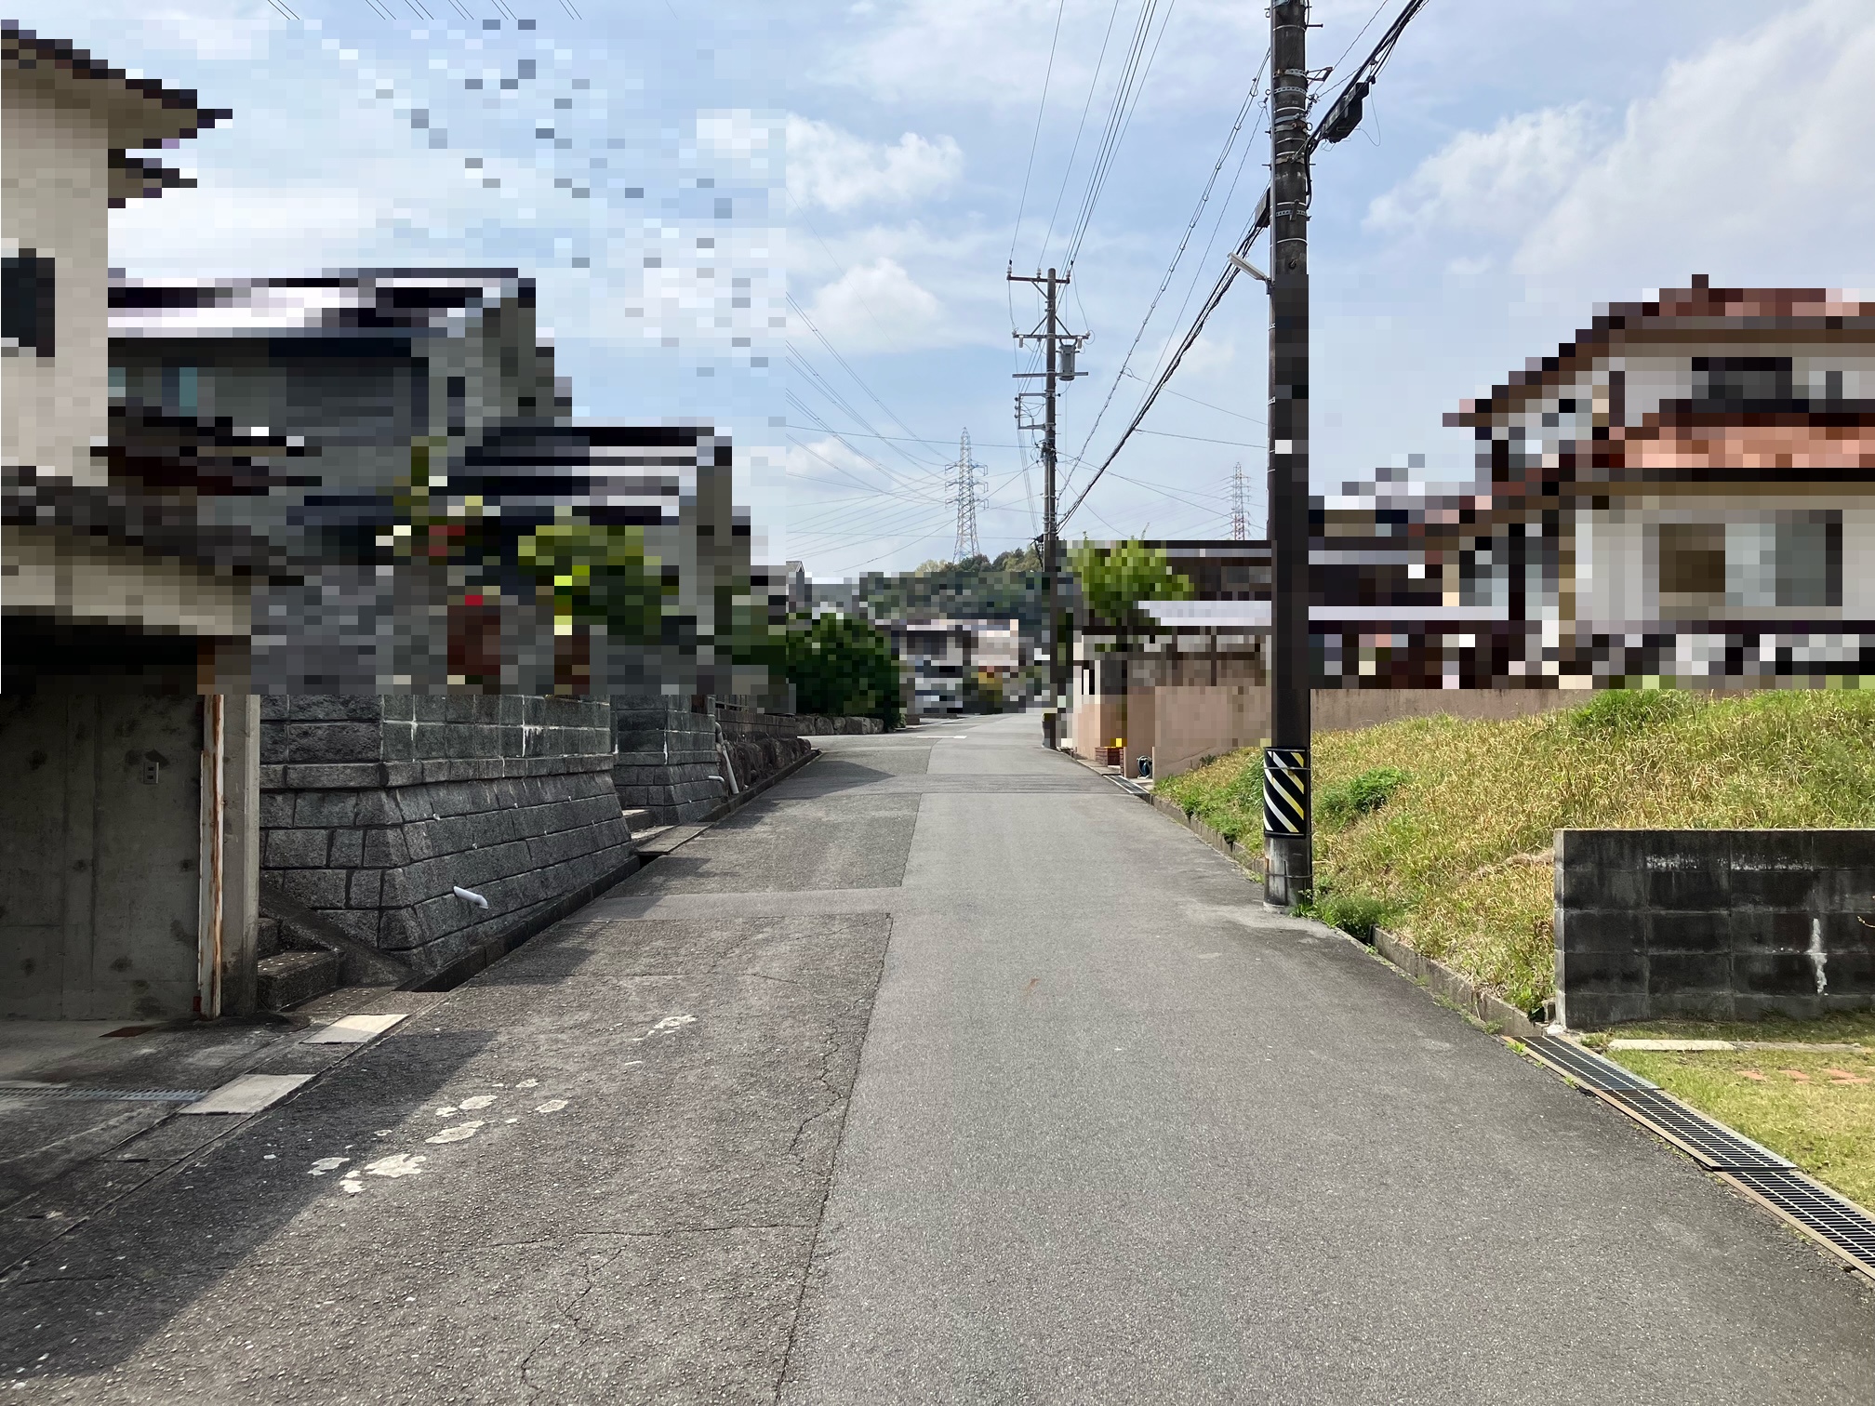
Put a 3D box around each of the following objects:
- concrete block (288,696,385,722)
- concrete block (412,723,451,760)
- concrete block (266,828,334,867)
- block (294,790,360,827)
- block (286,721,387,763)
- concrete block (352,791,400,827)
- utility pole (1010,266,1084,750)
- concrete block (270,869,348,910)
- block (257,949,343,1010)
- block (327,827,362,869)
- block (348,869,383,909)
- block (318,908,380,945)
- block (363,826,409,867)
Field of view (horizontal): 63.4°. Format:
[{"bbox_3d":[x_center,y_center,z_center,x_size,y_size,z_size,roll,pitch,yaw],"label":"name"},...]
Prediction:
[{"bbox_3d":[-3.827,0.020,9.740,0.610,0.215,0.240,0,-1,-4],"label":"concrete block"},{"bbox_3d":[-3.329,0.246,9.717,0.180,0.225,0.595,0,-2,1],"label":"concrete block"},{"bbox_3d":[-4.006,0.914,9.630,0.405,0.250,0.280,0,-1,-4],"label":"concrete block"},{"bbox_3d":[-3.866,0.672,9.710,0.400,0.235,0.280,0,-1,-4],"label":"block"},{"bbox_3d":[-3.828,0.249,9.730,0.610,0.265,0.240,0,-1,-4],"label":"block"},{"bbox_3d":[-3.299,0.635,8.940,0.195,0.193,0.250,0,-9,-5],"label":"concrete block"},{"bbox_3d":[2.650,-4.676,36.400,1.800,11.600,0.600,0,-1,0],"label":"utility pole"},{"bbox_3d":[-3.895,1.160,9.550,0.430,0.250,0.280,0,-1,-4],"label":"concrete block"},{"bbox_3d":[-3.720,1.575,8.620,0.340,0.190,0.820,0,-1,0],"label":"block"},{"bbox_3d":[-3.422,0.861,8.874,0.185,0.220,0.250,0,-9,-5],"label":"block"},{"bbox_3d":[-3.293,1.089,8.828,0.172,0.214,0.250,0,-9,-5],"label":"block"},{"bbox_3d":[-3.360,1.308,8.768,0.337,0.219,0.250,0,-9,-5],"label":"block"},{"bbox_3d":[-3.238,0.856,8.890,0.169,0.217,0.250,0,-9,-5],"label":"block"}]

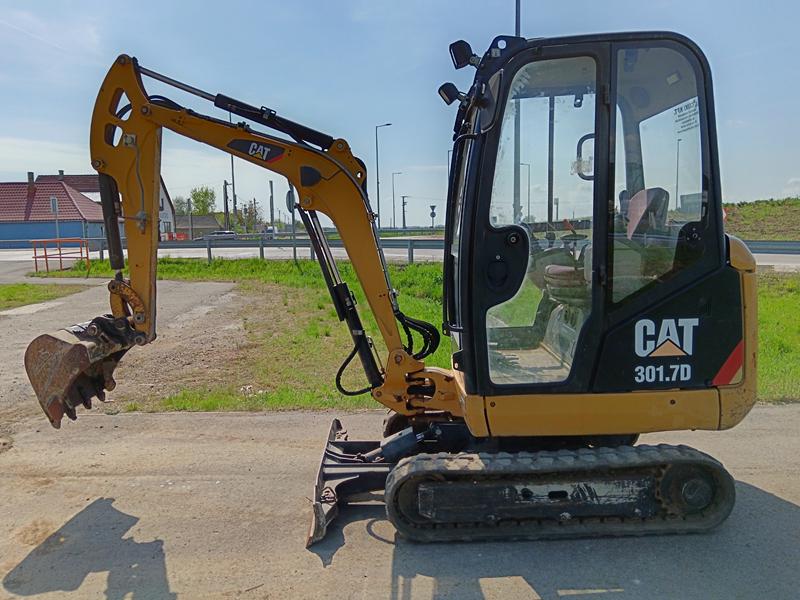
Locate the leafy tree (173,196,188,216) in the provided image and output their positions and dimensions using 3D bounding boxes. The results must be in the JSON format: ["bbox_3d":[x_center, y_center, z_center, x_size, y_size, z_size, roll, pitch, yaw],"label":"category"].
[{"bbox_3d":[-31.894,-11.465,91.288,3.400,7.260,3.400,-1,7,0],"label":"leafy tree"}]

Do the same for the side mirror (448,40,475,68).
[{"bbox_3d":[0.275,-1.102,2.805,0.110,0.115,0.110,-1,7,-2],"label":"side mirror"}]

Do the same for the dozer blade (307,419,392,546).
[{"bbox_3d":[-0.252,0.927,3.420,0.380,0.210,1.280,-1,7,-2],"label":"dozer blade"}]

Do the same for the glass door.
[{"bbox_3d":[0.634,-0.356,2.862,0.630,1.570,0.080,-1,7,-2],"label":"glass door"}]

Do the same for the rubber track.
[{"bbox_3d":[0.726,0.894,2.925,1.600,0.350,0.230,-1,7,-2],"label":"rubber track"}]

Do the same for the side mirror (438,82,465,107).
[{"bbox_3d":[0.290,-1.187,3.601,0.125,0.120,0.110,-1,7,-2],"label":"side mirror"}]

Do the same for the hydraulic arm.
[{"bbox_3d":[-0.763,-0.301,3.242,2.090,1.870,0.620,-1,7,-2],"label":"hydraulic arm"}]

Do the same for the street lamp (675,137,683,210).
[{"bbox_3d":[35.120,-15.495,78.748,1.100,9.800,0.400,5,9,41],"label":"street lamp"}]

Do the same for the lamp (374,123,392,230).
[{"bbox_3d":[-1.206,-9.797,53.231,1.400,10.200,0.350,-1,7,0],"label":"lamp"}]

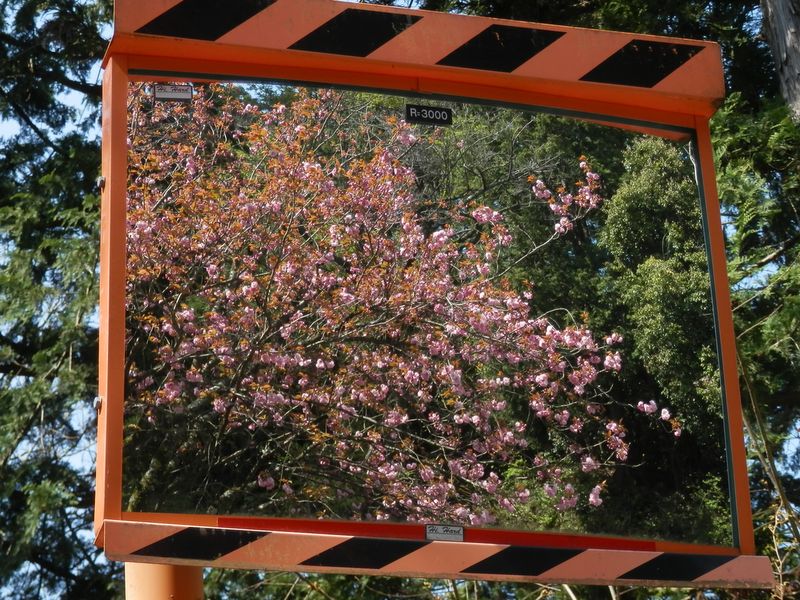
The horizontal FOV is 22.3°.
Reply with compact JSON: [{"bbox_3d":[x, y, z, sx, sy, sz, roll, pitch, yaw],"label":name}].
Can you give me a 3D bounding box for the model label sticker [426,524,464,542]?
[{"bbox_3d":[0.040,0.208,1.812,0.036,0.016,0.002,4,-19,-16],"label":"model label sticker"}]

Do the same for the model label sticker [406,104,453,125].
[{"bbox_3d":[0.028,-0.180,1.983,0.047,0.020,0.002,3,-27,-17],"label":"model label sticker"}]

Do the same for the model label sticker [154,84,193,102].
[{"bbox_3d":[-0.214,-0.196,1.923,0.036,0.016,0.002,0,-26,-13],"label":"model label sticker"}]

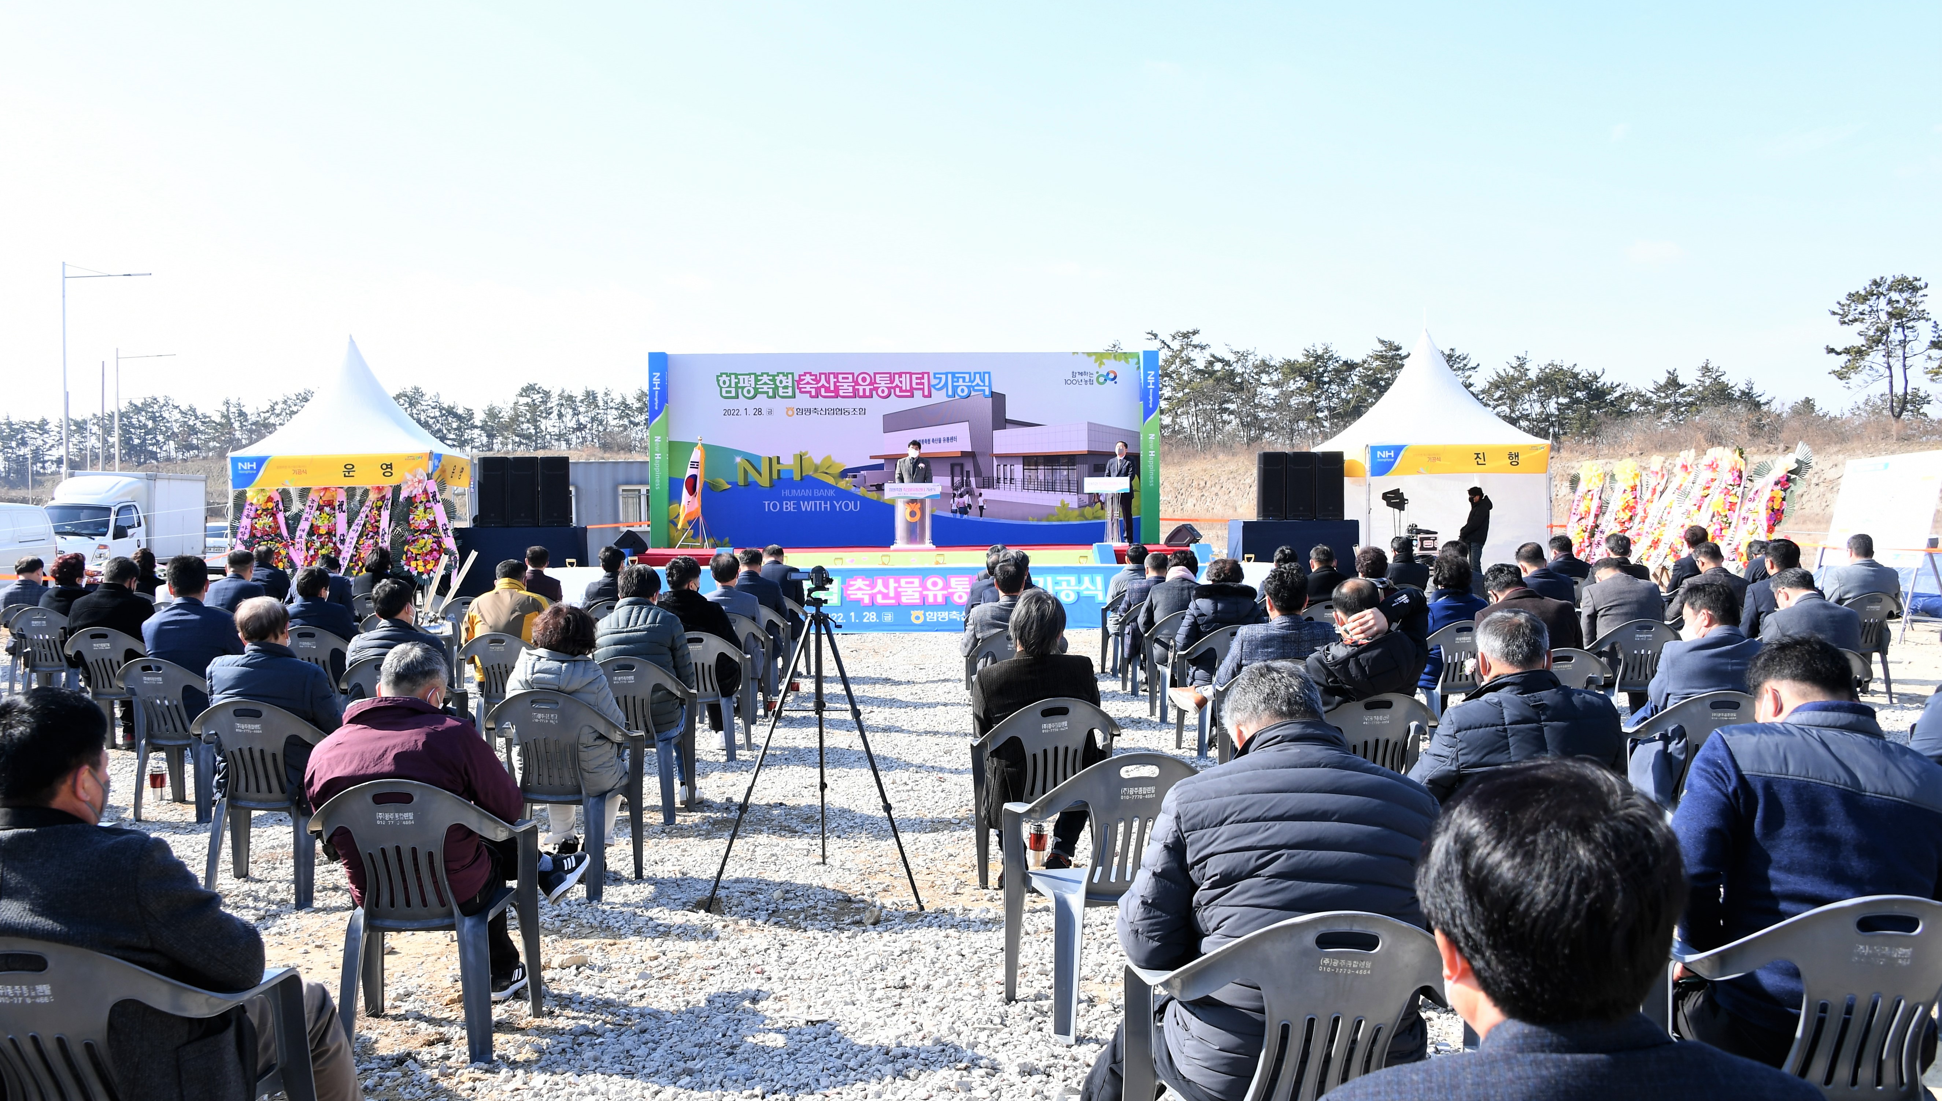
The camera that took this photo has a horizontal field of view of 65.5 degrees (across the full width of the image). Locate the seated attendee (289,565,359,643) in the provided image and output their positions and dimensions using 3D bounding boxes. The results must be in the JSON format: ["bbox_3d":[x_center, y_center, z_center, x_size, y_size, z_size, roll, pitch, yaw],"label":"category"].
[{"bbox_3d":[-4.083,0.673,9.768,0.520,1.150,0.780,0,2,2],"label":"seated attendee"}]

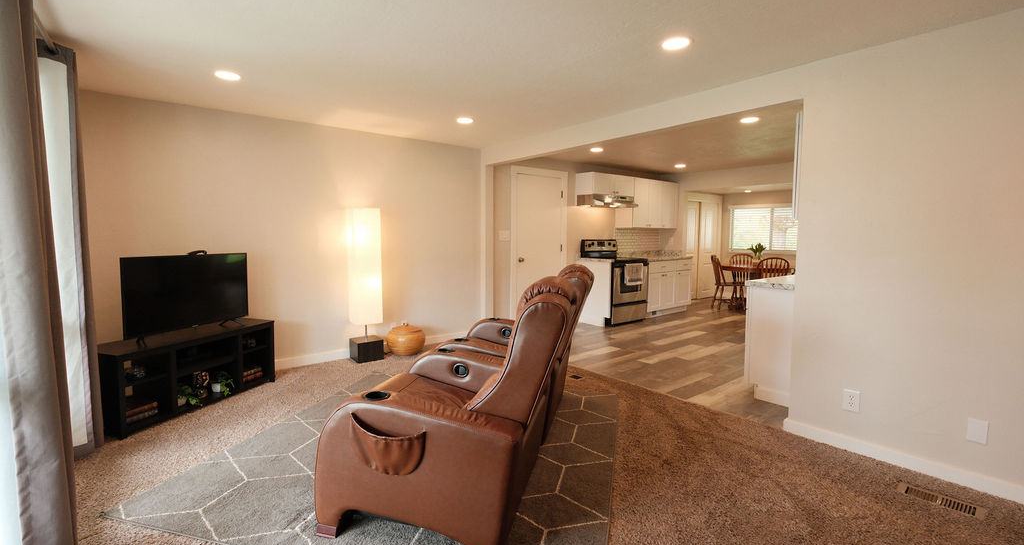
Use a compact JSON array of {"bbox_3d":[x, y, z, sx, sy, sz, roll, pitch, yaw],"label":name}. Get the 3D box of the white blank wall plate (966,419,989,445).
[{"bbox_3d":[2.278,0.778,2.089,0.008,0.116,0.070,-5,7,-40],"label":"white blank wall plate"}]

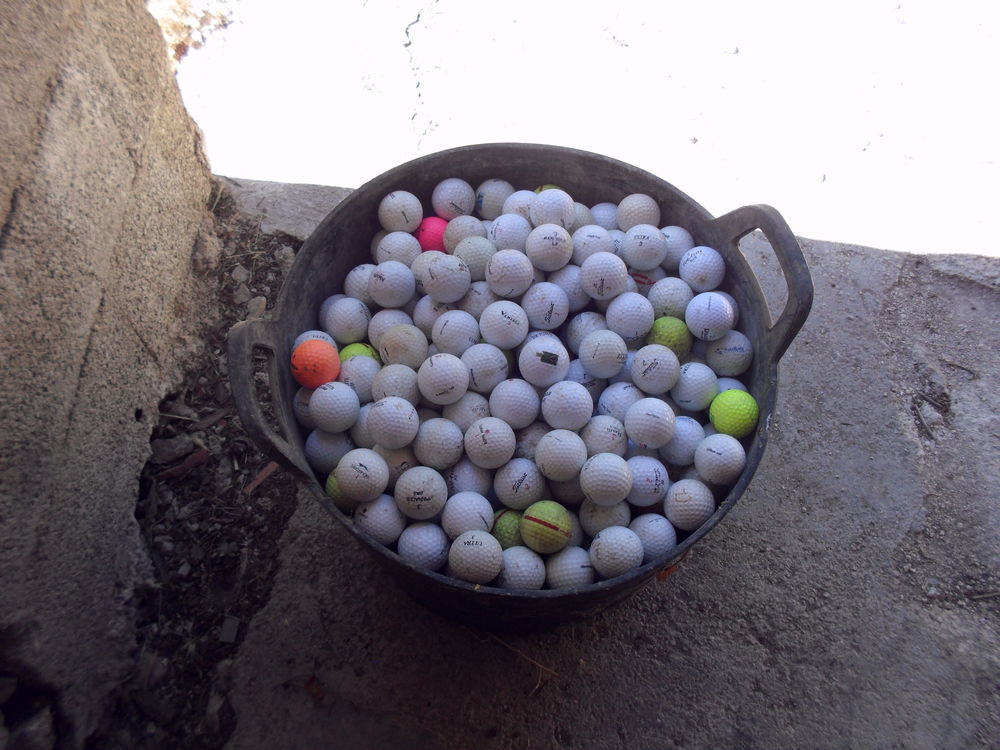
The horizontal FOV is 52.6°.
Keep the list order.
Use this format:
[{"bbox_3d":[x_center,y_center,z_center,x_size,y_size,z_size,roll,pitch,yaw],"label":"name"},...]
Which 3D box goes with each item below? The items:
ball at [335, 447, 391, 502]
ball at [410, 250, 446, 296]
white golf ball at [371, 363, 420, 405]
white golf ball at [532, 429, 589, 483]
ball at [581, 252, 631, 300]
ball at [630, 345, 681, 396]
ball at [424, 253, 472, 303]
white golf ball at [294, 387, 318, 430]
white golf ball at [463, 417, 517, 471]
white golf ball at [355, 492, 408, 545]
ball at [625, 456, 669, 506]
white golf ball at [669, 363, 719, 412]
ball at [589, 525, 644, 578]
[{"bbox_3d":[-0.112,0.082,0.828,0.043,0.043,0.043,0,65,-5],"label":"ball"},{"bbox_3d":[-0.061,-0.093,0.934,0.043,0.043,0.043,0,59,0],"label":"ball"},{"bbox_3d":[-0.089,0.012,0.872,0.043,0.043,0.043,0,64,-4],"label":"white golf ball"},{"bbox_3d":[0.051,0.066,0.837,0.043,0.043,0.043,1,64,-2],"label":"white golf ball"},{"bbox_3d":[0.093,-0.089,0.906,0.043,0.043,0.043,1,65,-3],"label":"ball"},{"bbox_3d":[0.135,-0.005,0.878,0.043,0.043,0.043,1,64,-2],"label":"ball"},{"bbox_3d":[-0.047,-0.085,0.895,0.043,0.043,0.043,1,65,-3],"label":"ball"},{"bbox_3d":[-0.168,0.028,0.928,0.043,0.043,0.043,2,64,-3],"label":"white golf ball"},{"bbox_3d":[-0.008,0.056,0.841,0.043,0.043,0.043,0,64,-4],"label":"white golf ball"},{"bbox_3d":[-0.100,0.120,0.839,0.043,0.043,0.043,1,64,-2],"label":"white golf ball"},{"bbox_3d":[0.122,0.090,0.861,0.043,0.043,0.043,1,64,-2],"label":"ball"},{"bbox_3d":[0.173,0.010,0.899,0.043,0.043,0.043,0,59,0],"label":"white golf ball"},{"bbox_3d":[0.095,0.144,0.822,0.043,0.043,0.043,1,62,-1],"label":"ball"}]

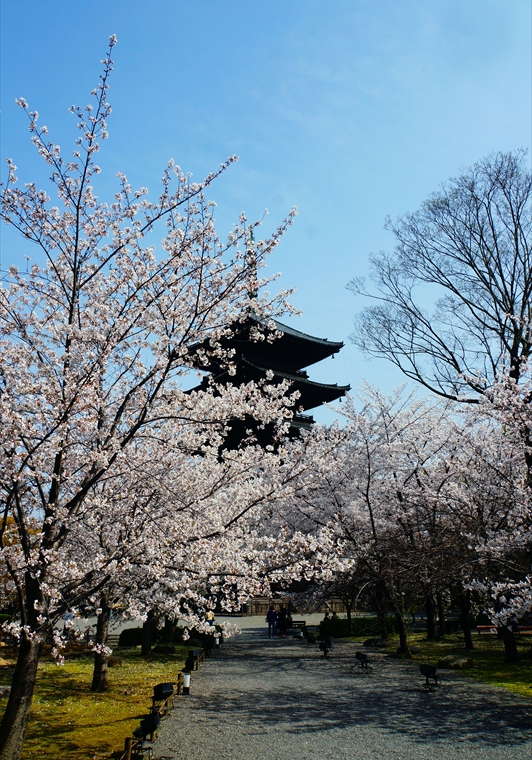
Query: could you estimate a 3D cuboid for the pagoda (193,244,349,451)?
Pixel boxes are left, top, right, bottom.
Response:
[{"bbox_3d":[-1.537,2.505,84.243,19.300,54.800,19.300,15,-25,-37],"label":"pagoda"}]

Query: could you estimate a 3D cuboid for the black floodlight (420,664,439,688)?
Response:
[{"bbox_3d":[3.250,5.895,12.347,0.360,0.460,0.380,6,-21,-19],"label":"black floodlight"}]

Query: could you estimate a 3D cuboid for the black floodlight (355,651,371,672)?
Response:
[{"bbox_3d":[2.483,7.251,16.028,0.370,0.480,0.400,6,-21,-19],"label":"black floodlight"}]

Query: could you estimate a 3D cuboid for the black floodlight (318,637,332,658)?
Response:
[{"bbox_3d":[1.951,8.806,20.437,0.400,0.580,0.420,6,-21,-19],"label":"black floodlight"}]

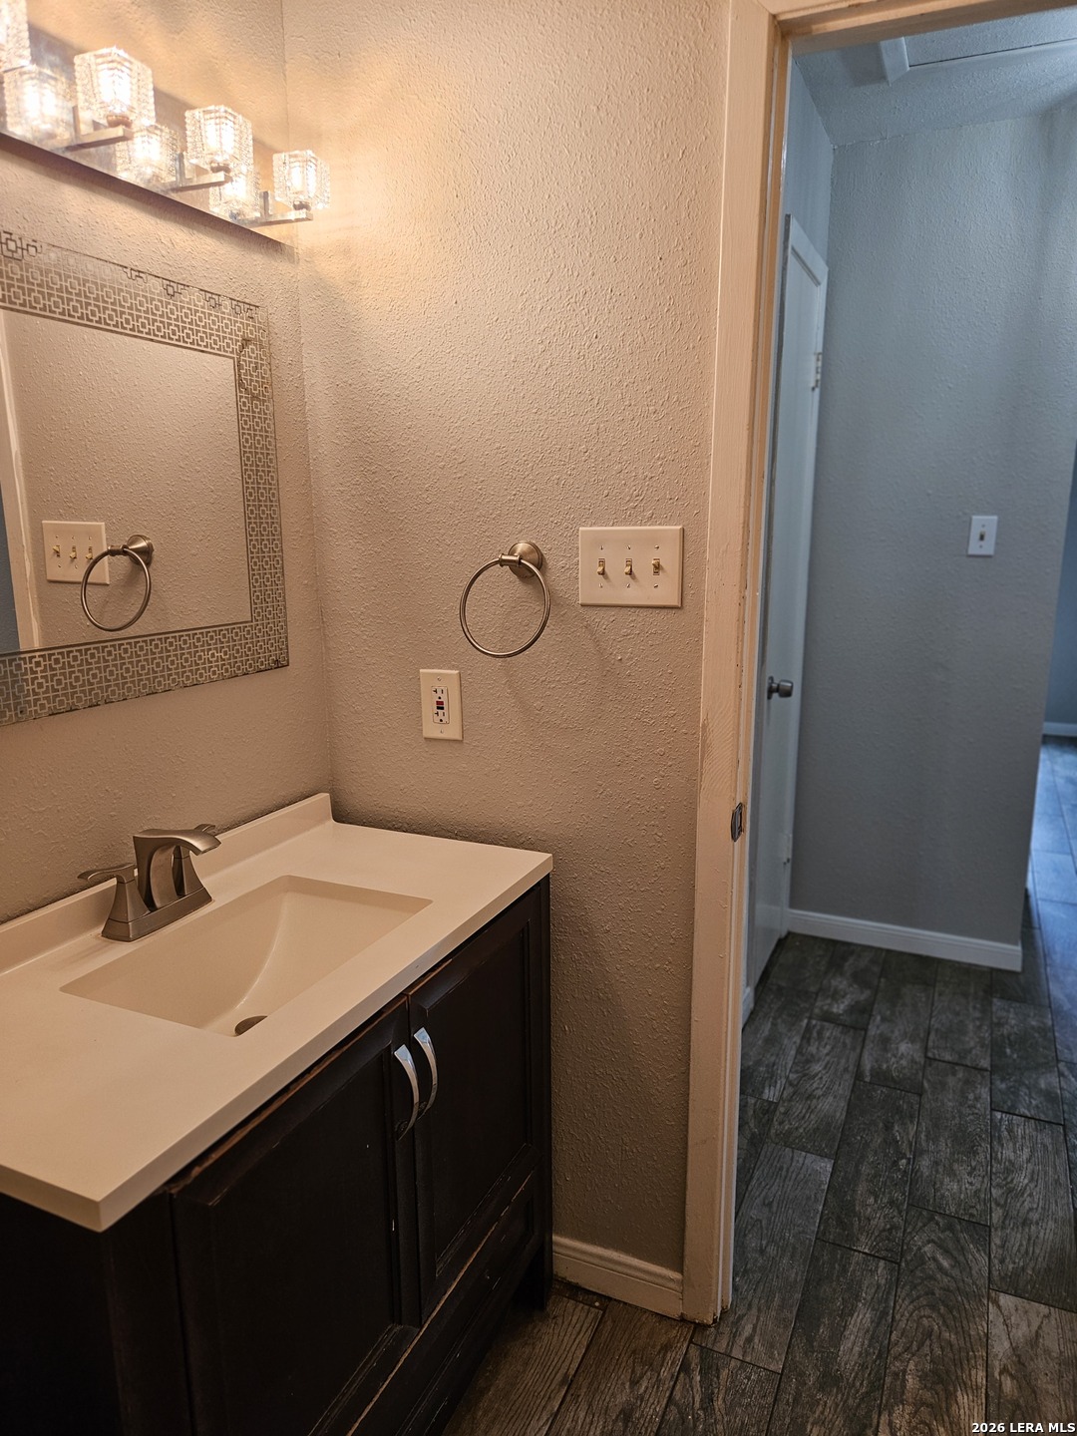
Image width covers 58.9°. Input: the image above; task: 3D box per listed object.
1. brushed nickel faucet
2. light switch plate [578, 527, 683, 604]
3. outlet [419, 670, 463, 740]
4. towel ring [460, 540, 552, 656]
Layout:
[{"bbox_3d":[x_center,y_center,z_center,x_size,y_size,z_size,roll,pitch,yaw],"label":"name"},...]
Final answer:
[{"bbox_3d":[-0.521,0.228,1.377,0.142,0.142,0.248,5,13,24],"label":"brushed nickel faucet"},{"bbox_3d":[0.145,-0.239,1.520,0.172,0.124,0.016,5,13,23],"label":"light switch plate"},{"bbox_3d":[-0.173,-0.022,1.708,0.080,0.124,0.008,5,13,23],"label":"outlet"},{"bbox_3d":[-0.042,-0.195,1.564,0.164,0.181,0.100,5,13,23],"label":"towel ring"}]

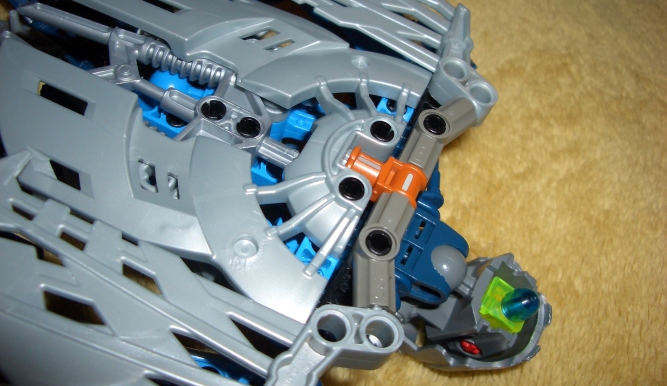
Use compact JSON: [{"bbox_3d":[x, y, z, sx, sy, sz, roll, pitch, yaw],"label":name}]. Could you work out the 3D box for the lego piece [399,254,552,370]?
[{"bbox_3d":[0.033,0.026,0.153,0.029,0.021,0.031,27,55,2],"label":"lego piece"}]

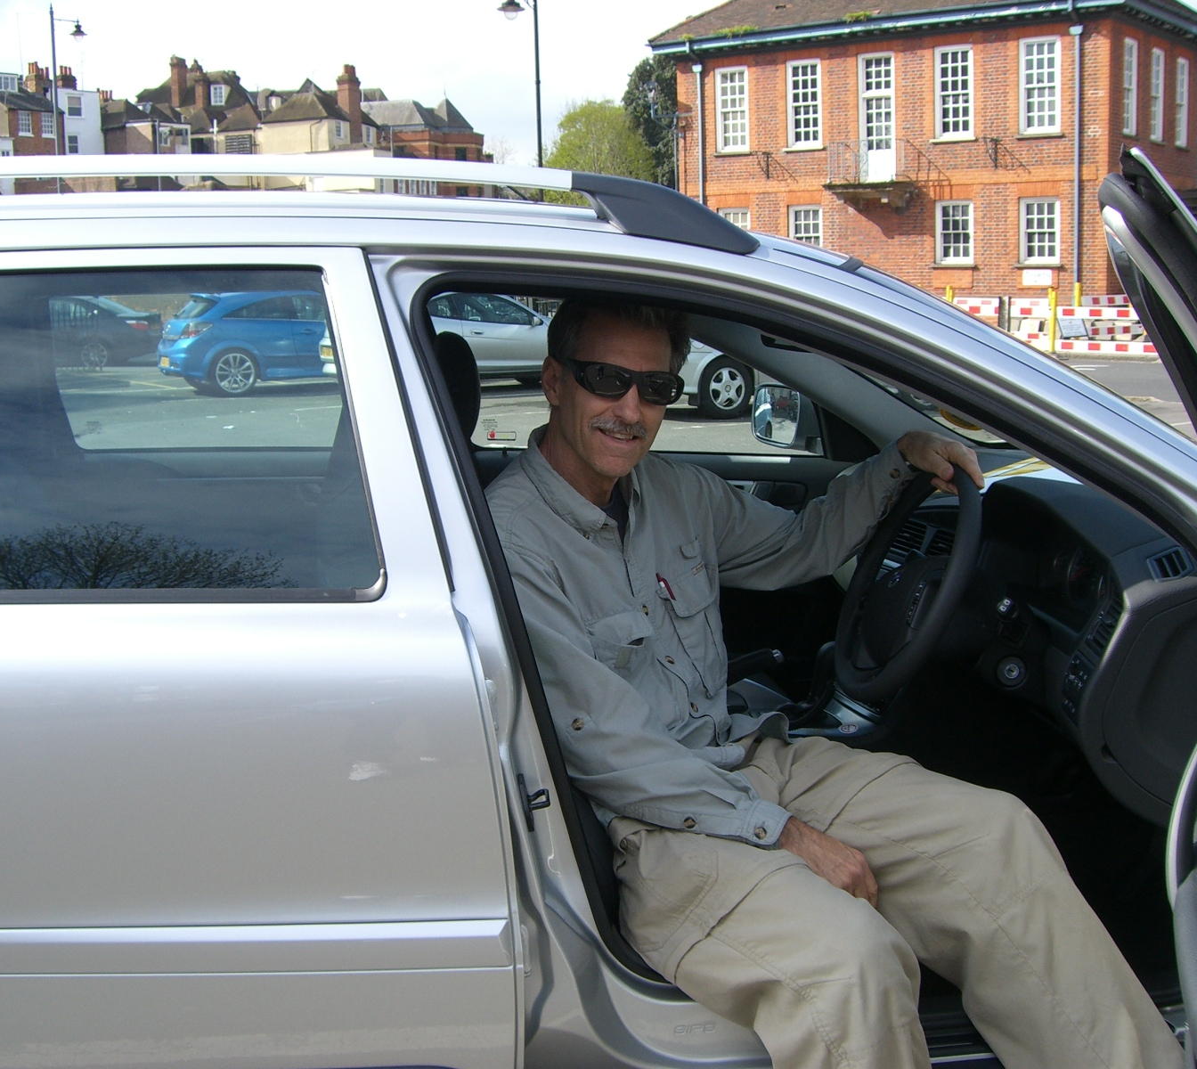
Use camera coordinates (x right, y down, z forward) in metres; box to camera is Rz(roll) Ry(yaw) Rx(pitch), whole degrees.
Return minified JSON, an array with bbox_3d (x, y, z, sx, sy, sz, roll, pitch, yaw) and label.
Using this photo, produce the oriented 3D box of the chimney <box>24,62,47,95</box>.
[{"bbox_3d":[-34.143,-27.687,95.000,0.850,1.820,1.000,3,11,26],"label":"chimney"}]

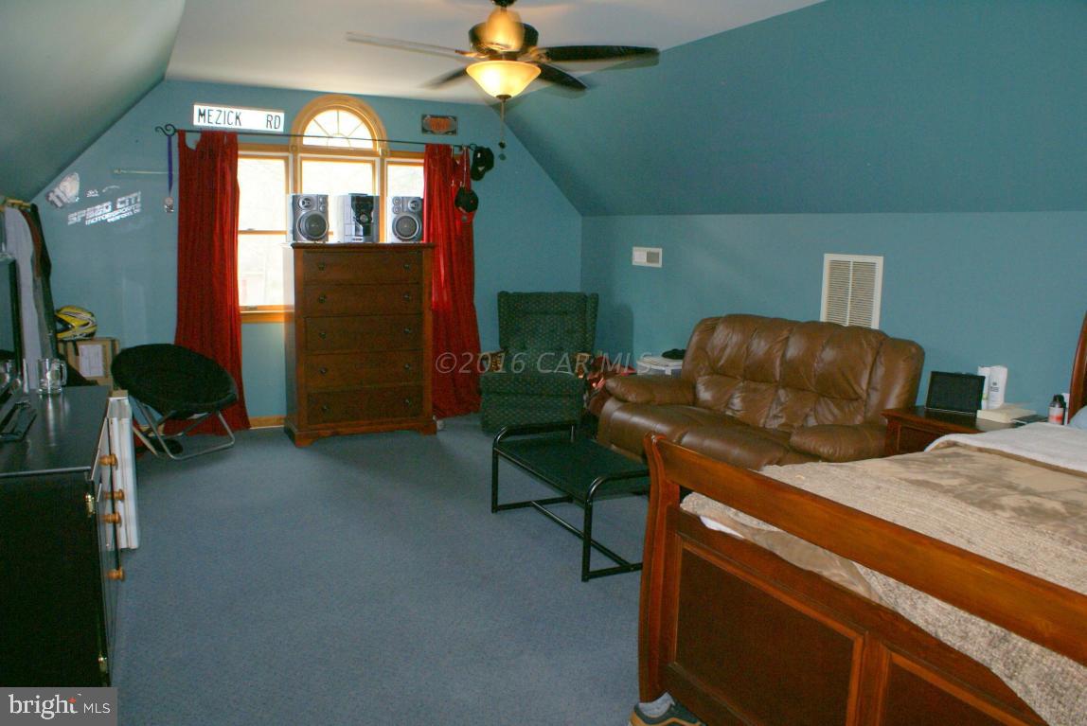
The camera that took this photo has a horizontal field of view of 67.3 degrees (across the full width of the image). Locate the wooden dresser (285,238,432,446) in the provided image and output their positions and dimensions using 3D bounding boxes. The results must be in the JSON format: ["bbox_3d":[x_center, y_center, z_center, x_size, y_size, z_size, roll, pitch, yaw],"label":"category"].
[{"bbox_3d":[-1.351,-0.167,5.973,1.000,1.390,0.500,-4,11,-26],"label":"wooden dresser"}]

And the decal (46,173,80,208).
[{"bbox_3d":[-3.160,-1.136,5.371,0.189,0.230,0.010,-5,11,-29],"label":"decal"}]

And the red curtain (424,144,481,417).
[{"bbox_3d":[-0.729,-0.640,6.586,0.500,2.150,0.140,-4,11,-26],"label":"red curtain"}]

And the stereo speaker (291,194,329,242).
[{"bbox_3d":[-1.634,-1.000,5.684,0.235,0.325,0.260,-4,10,-23],"label":"stereo speaker"}]

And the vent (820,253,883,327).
[{"bbox_3d":[1.815,-0.351,4.849,0.020,0.570,0.430,-5,11,-29],"label":"vent"}]

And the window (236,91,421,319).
[{"bbox_3d":[-1.535,-1.181,6.276,2.002,1.683,0.080,-5,11,-29],"label":"window"}]

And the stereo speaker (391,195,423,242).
[{"bbox_3d":[-1.006,-1.041,5.969,0.220,0.320,0.260,-3,10,-20],"label":"stereo speaker"}]

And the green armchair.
[{"bbox_3d":[-0.013,-0.031,6.450,0.820,1.020,0.860,2,10,4],"label":"green armchair"}]

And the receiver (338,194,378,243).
[{"bbox_3d":[-1.329,-1.027,5.827,0.235,0.335,0.330,-4,10,-23],"label":"receiver"}]

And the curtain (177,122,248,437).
[{"bbox_3d":[-2.388,-0.534,5.785,0.520,2.150,0.140,-4,11,-26],"label":"curtain"}]

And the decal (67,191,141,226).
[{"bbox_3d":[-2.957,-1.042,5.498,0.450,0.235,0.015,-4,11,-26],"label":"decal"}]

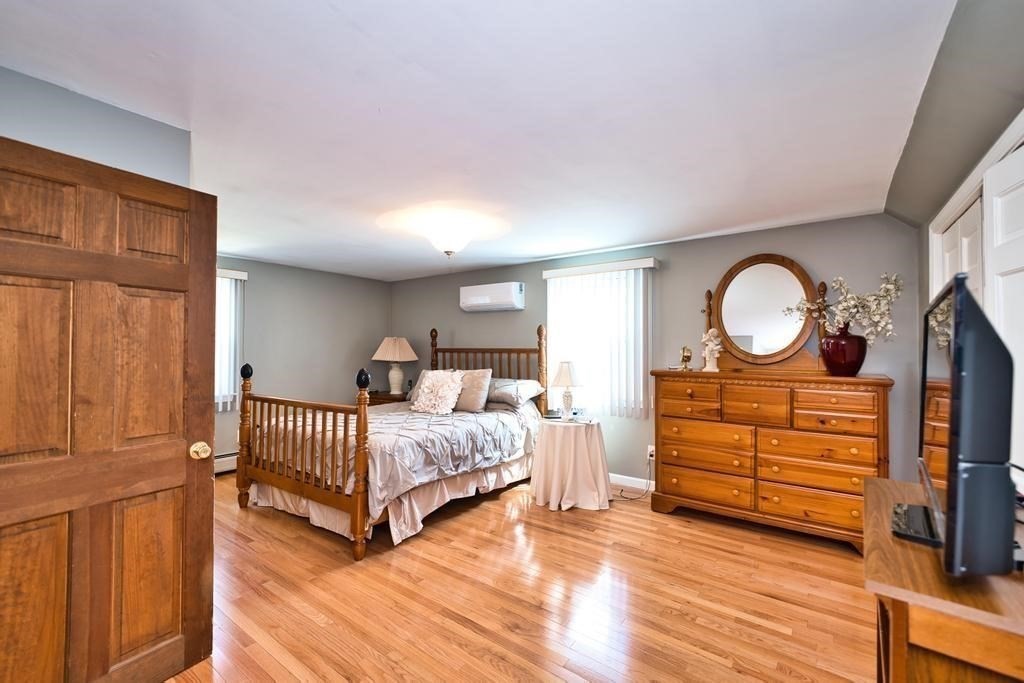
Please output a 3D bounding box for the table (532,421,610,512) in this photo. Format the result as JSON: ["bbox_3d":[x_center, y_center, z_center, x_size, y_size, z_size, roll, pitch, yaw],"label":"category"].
[{"bbox_3d":[0.555,1.071,3.700,0.740,0.690,0.740,0,-1,0],"label":"table"}]

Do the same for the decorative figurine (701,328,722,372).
[{"bbox_3d":[1.586,0.074,3.157,0.155,0.352,0.130,-1,-1,35],"label":"decorative figurine"}]

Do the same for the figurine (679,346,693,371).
[{"bbox_3d":[1.470,0.147,3.370,0.100,0.200,0.090,0,-1,35],"label":"figurine"}]

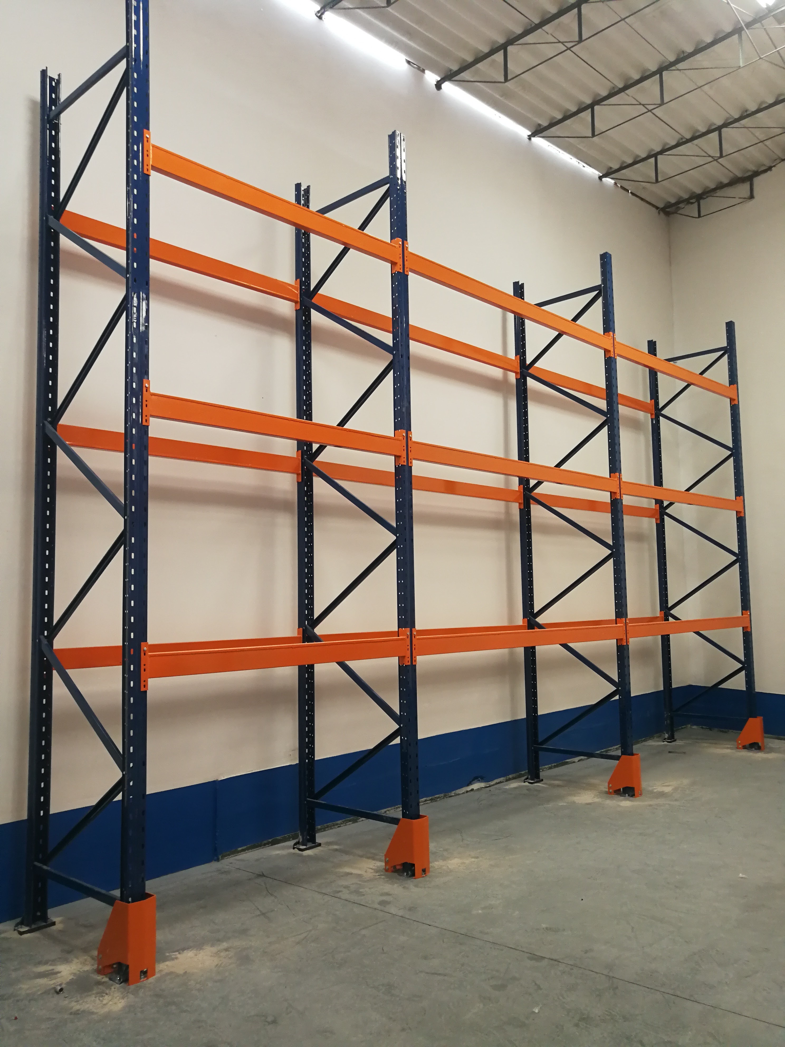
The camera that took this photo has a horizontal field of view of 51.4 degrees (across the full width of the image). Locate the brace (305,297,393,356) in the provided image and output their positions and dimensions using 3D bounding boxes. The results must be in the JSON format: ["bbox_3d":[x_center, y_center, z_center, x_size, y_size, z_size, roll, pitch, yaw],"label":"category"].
[{"bbox_3d":[-0.315,-1.383,5.697,0.033,0.044,1.138,5,25,-46],"label":"brace"}]

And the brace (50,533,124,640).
[{"bbox_3d":[-1.567,0.308,4.223,0.033,0.044,1.138,5,-41,-47],"label":"brace"}]

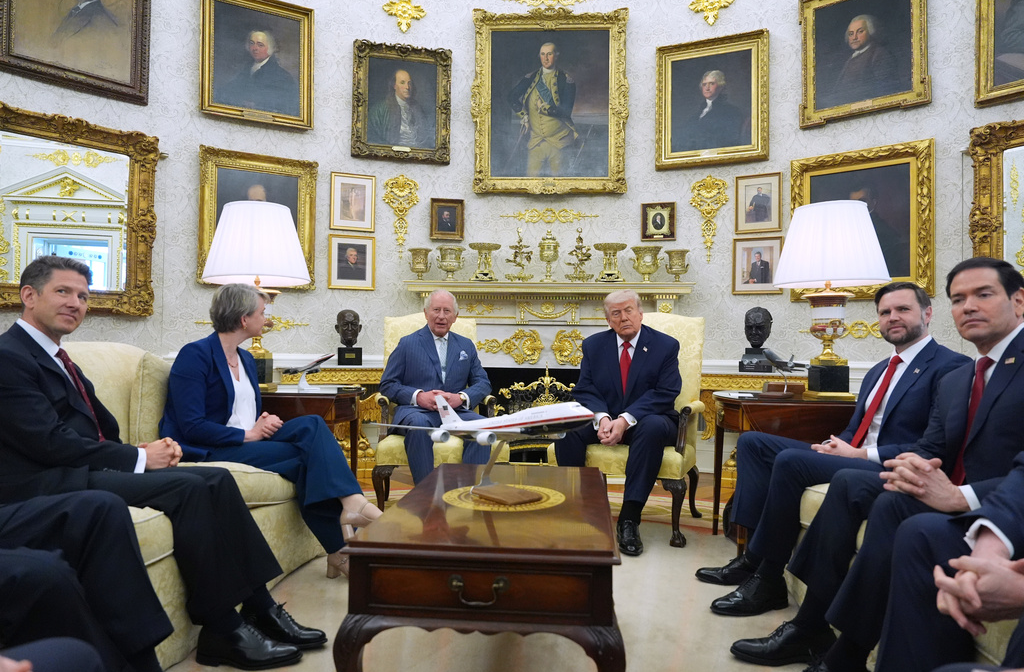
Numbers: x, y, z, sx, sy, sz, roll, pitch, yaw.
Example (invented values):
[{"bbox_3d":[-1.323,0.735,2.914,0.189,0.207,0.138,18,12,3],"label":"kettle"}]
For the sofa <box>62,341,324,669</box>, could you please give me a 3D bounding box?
[{"bbox_3d":[-1.470,0.505,2.171,0.970,0.980,2.200,1,-1,4],"label":"sofa"}]

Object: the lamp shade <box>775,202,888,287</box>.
[{"bbox_3d":[1.584,-0.453,3.400,0.540,0.390,0.540,1,-1,4],"label":"lamp shade"}]

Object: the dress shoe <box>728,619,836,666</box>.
[{"bbox_3d":[0.830,0.934,2.093,0.315,0.110,0.110,1,-1,3],"label":"dress shoe"}]

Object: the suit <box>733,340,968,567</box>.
[{"bbox_3d":[1.310,0.457,2.630,0.870,0.910,0.540,1,-1,-23],"label":"suit"}]

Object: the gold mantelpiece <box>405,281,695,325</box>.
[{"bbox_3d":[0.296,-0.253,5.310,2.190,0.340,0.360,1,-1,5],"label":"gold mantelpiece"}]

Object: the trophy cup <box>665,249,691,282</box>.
[{"bbox_3d":[1.295,-0.546,5.340,0.198,0.262,0.190,1,-1,5],"label":"trophy cup"}]

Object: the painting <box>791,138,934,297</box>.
[{"bbox_3d":[2.368,-0.757,4.658,0.885,1.020,0.090,0,-2,39],"label":"painting"}]

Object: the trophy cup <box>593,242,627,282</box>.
[{"bbox_3d":[0.751,-0.563,5.260,0.255,0.310,0.255,1,-1,5],"label":"trophy cup"}]

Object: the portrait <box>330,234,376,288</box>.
[{"bbox_3d":[-1.271,-0.581,5.431,0.360,0.430,0.030,1,-1,-21],"label":"portrait"}]

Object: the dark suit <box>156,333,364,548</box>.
[{"bbox_3d":[-1.080,0.439,2.870,0.850,0.920,0.500,0,-1,21],"label":"dark suit"}]

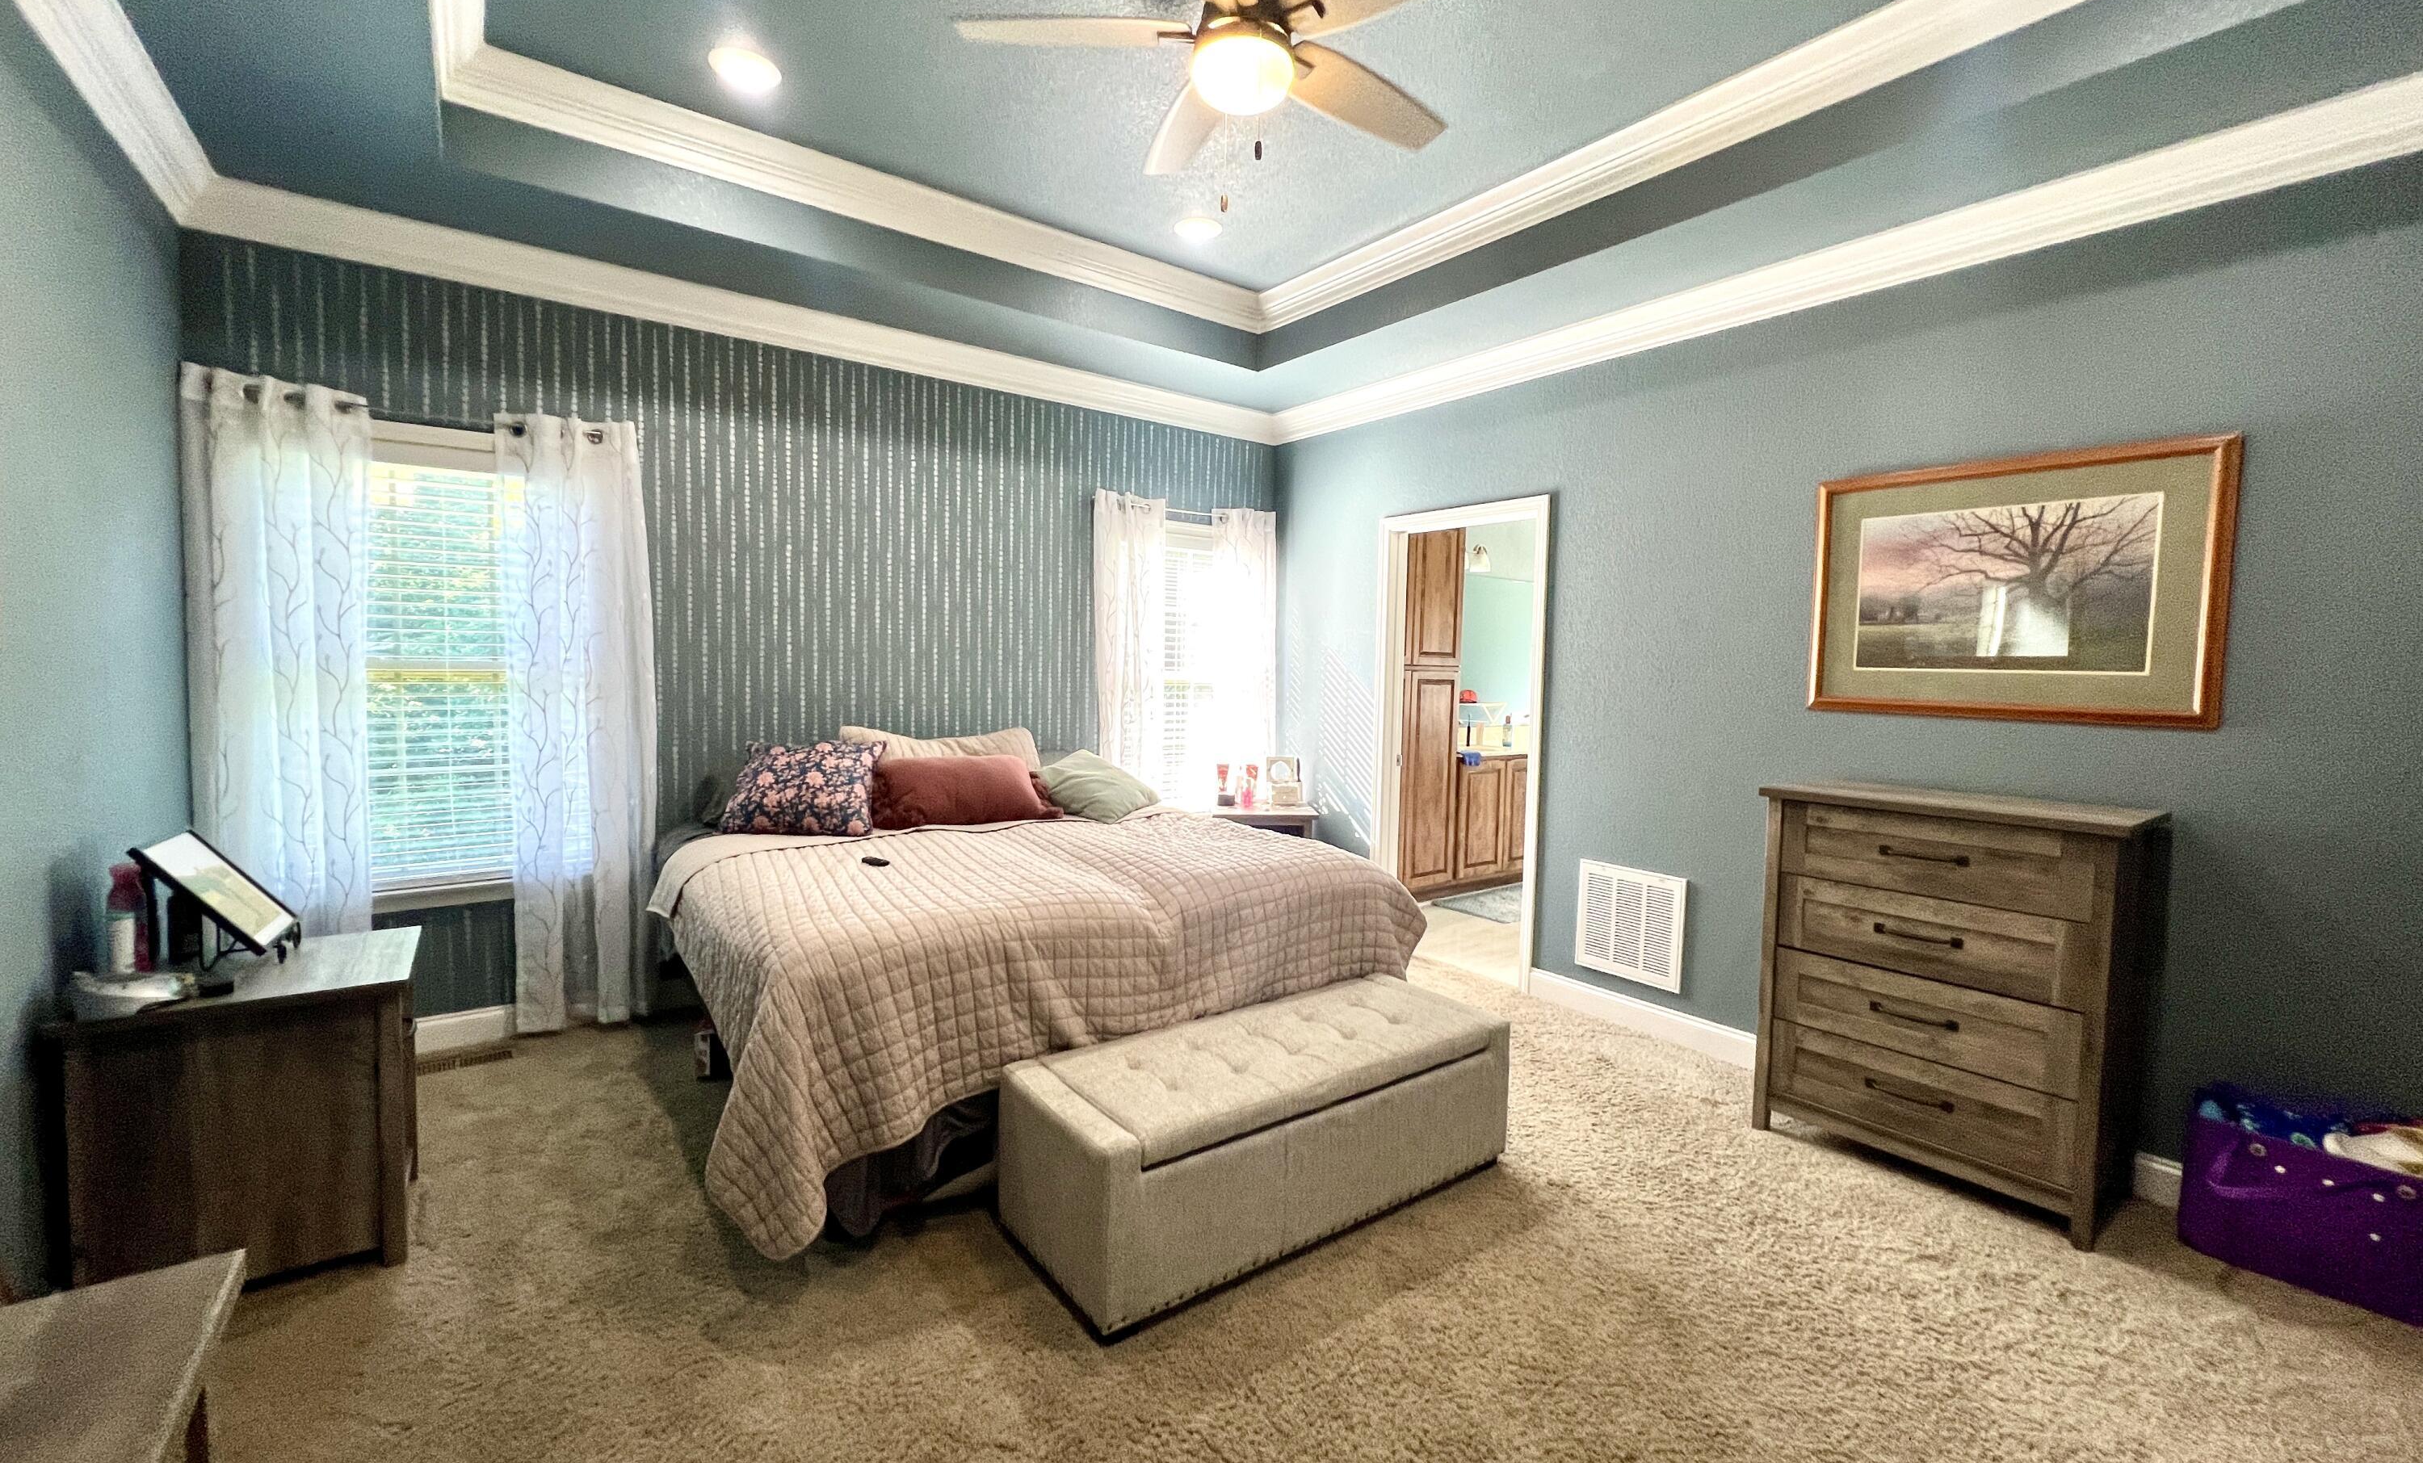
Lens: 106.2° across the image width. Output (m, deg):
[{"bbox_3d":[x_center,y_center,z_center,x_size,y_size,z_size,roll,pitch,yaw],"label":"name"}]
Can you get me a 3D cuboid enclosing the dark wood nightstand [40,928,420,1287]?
[{"bbox_3d":[-2.104,0.852,2.030,0.505,0.650,0.500,-2,5,-39],"label":"dark wood nightstand"}]

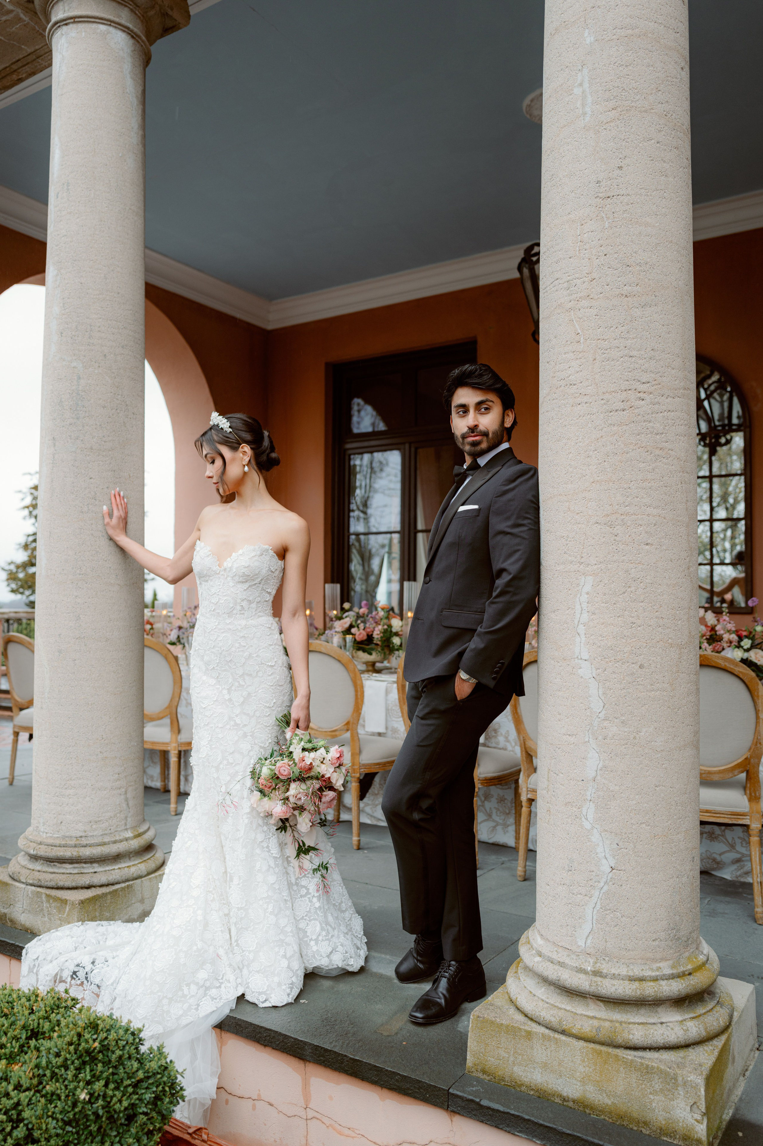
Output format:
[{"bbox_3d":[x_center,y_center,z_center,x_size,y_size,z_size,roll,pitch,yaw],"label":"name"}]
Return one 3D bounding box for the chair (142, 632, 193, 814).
[{"bbox_3d":[-1.171,0.822,5.010,0.510,0.955,0.540,-1,-2,32],"label":"chair"}]

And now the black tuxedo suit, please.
[{"bbox_3d":[0.210,0.390,2.550,0.390,1.480,0.550,1,-2,-40],"label":"black tuxedo suit"}]

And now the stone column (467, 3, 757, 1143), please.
[{"bbox_3d":[0.595,-0.502,2.298,0.560,3.450,0.560,-1,-2,32],"label":"stone column"}]

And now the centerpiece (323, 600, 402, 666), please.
[{"bbox_3d":[-0.087,0.348,5.059,0.430,0.390,0.410,0,-2,0],"label":"centerpiece"}]

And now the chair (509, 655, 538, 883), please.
[{"bbox_3d":[0.834,0.788,3.737,0.510,0.955,0.540,-1,-2,32],"label":"chair"}]

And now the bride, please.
[{"bbox_3d":[-0.600,0.491,2.790,1.100,1.970,0.750,0,-2,9],"label":"bride"}]

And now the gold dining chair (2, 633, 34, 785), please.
[{"bbox_3d":[-2.035,0.836,5.523,0.540,0.955,0.510,2,-2,-44],"label":"gold dining chair"}]

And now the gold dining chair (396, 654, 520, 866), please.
[{"bbox_3d":[0.349,0.797,4.045,0.510,0.955,0.540,-1,-2,32],"label":"gold dining chair"}]

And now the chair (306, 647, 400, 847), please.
[{"bbox_3d":[-0.192,0.806,4.388,0.510,0.955,0.540,-1,-2,33],"label":"chair"}]

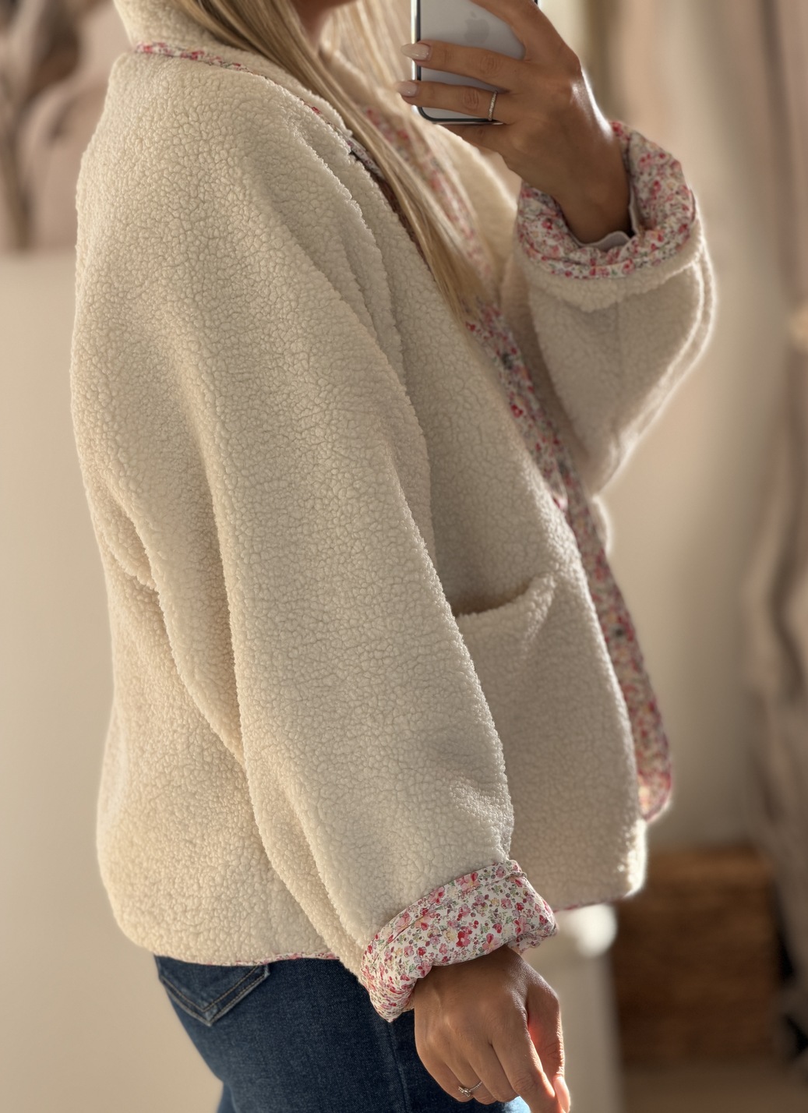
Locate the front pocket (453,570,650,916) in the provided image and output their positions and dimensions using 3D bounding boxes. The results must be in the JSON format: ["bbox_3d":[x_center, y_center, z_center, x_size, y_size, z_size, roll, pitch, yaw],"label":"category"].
[{"bbox_3d":[0.084,0.115,2.040,0.165,0.200,0.050,-10,6,-44],"label":"front pocket"}]

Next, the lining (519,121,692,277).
[{"bbox_3d":[0.126,-0.221,1.990,0.112,0.065,0.100,-7,36,5],"label":"lining"}]

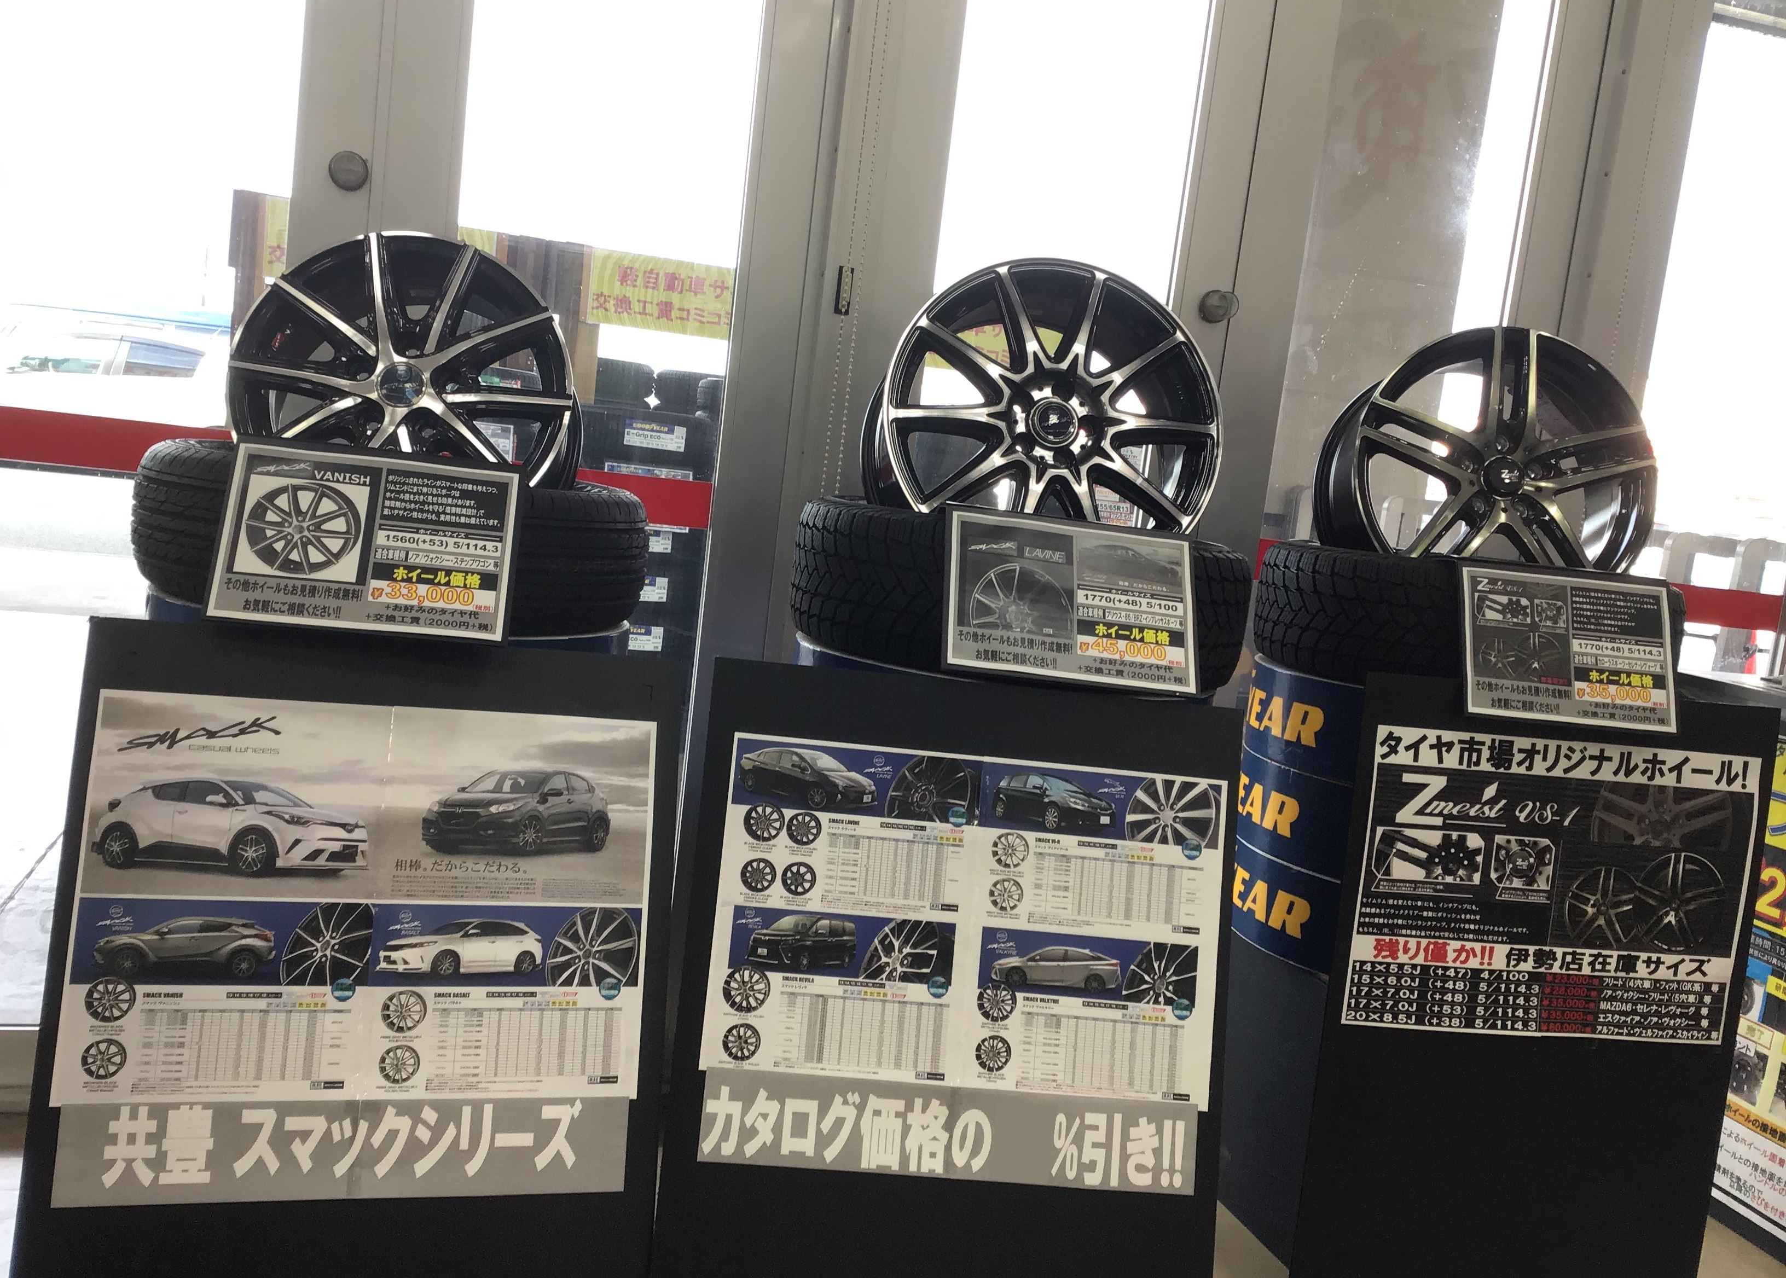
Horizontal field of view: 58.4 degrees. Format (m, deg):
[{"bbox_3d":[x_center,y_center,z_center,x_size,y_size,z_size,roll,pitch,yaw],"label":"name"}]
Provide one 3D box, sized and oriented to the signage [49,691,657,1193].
[{"bbox_3d":[-0.566,0.333,1.736,0.600,0.526,0.010,5,-11,-17],"label":"signage"}]

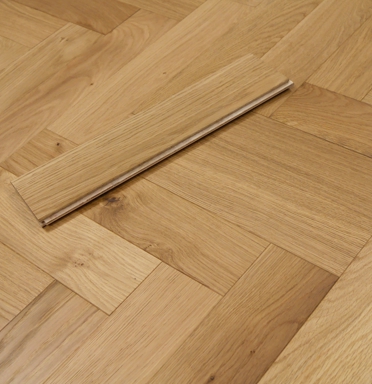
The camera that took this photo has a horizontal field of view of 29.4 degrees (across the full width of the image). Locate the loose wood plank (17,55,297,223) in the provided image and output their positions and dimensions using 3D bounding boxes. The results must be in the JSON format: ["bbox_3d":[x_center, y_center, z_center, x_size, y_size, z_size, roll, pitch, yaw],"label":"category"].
[{"bbox_3d":[-0.040,-0.079,0.975,0.399,0.015,0.092,-30,48,-17],"label":"loose wood plank"}]

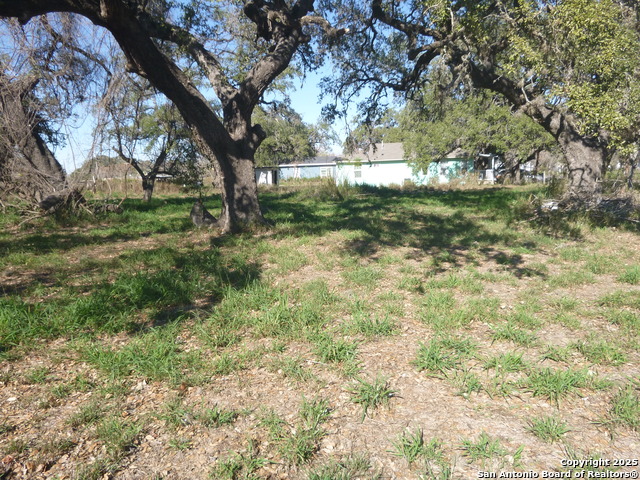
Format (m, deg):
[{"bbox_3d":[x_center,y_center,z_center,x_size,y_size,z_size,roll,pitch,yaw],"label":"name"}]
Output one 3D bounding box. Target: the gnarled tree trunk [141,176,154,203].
[{"bbox_3d":[-8.400,-2.460,22.500,0.640,1.270,0.580,0,8,0],"label":"gnarled tree trunk"}]

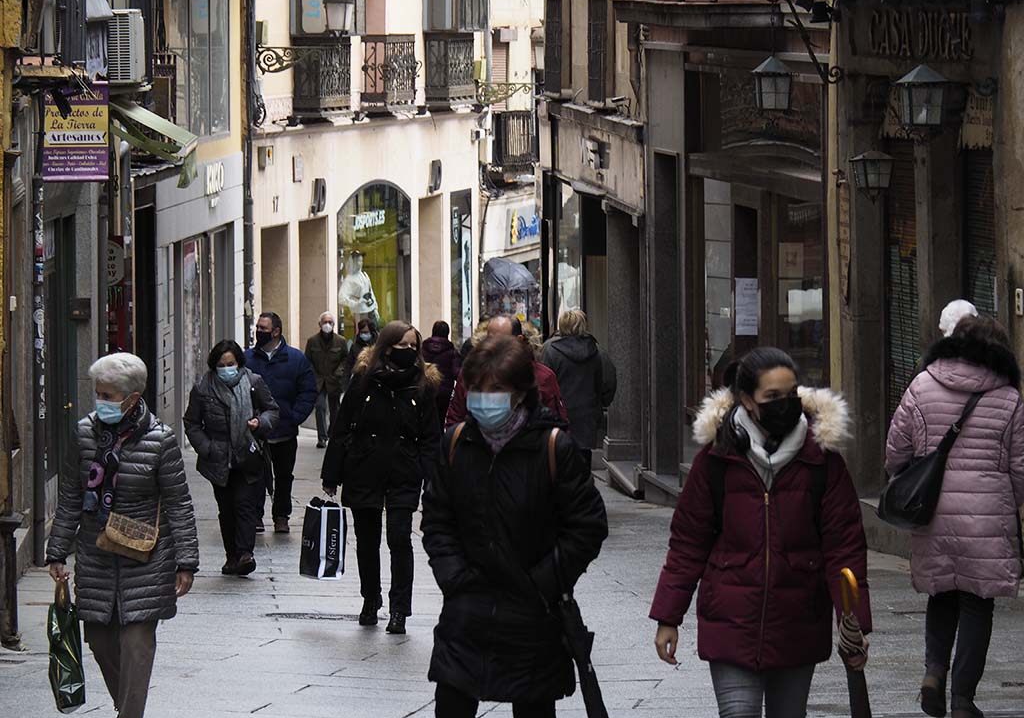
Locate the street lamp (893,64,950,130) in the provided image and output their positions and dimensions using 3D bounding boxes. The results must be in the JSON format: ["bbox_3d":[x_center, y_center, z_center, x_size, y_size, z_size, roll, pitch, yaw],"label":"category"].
[{"bbox_3d":[2.584,-1.663,33.600,0.280,0.400,0.280,-1,4,-14],"label":"street lamp"}]

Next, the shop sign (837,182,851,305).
[{"bbox_3d":[2.304,-0.803,37.000,0.050,0.860,0.240,-1,4,-11],"label":"shop sign"}]

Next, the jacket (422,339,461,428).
[{"bbox_3d":[-0.770,0.249,59.000,0.480,0.930,0.360,0,4,-3],"label":"jacket"}]

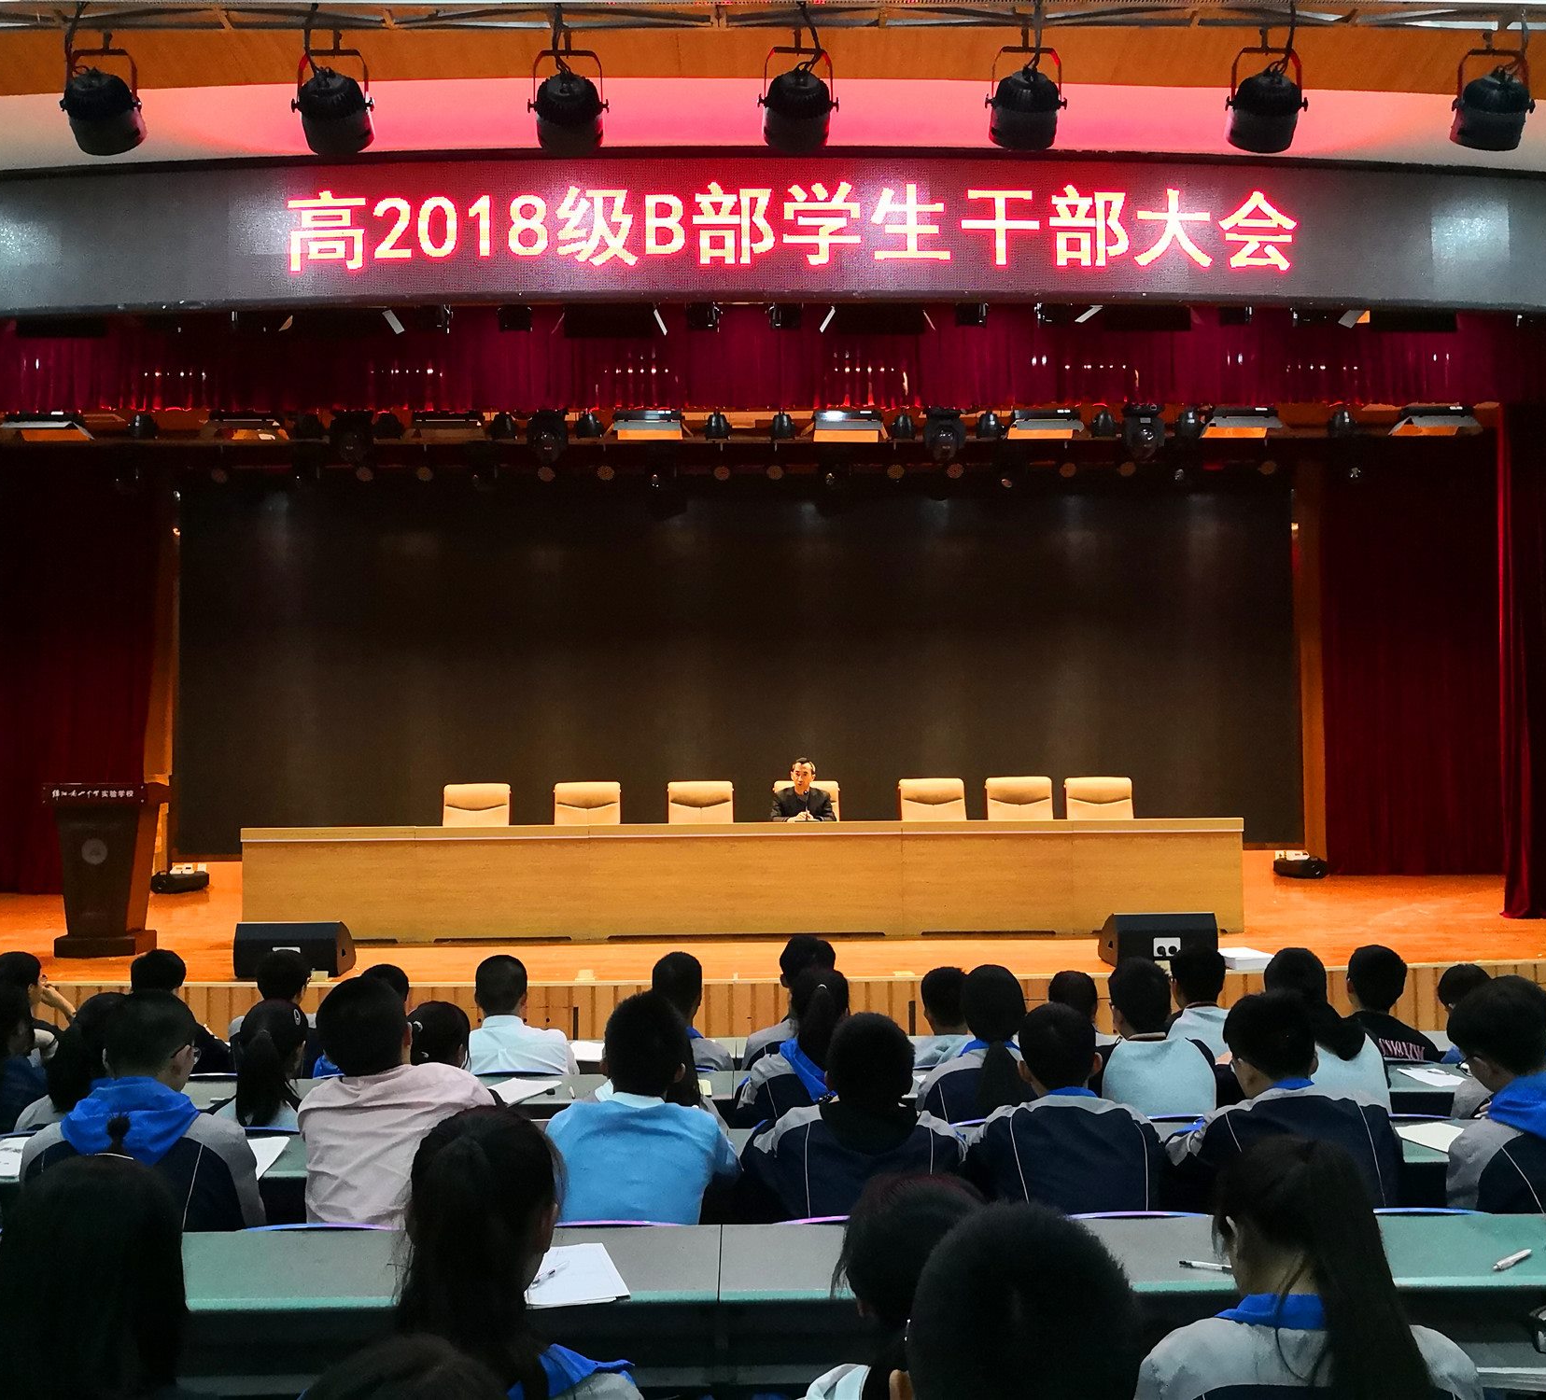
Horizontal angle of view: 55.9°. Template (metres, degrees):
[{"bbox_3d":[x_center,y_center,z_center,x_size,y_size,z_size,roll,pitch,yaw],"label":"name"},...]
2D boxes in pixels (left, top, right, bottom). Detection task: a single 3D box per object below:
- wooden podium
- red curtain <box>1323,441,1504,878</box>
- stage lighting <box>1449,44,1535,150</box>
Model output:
[{"bbox_3d":[-4.250,1.074,9.319,0.620,1.080,0.480,0,-2,-5],"label":"wooden podium"},{"bbox_3d":[7.191,-0.465,16.456,2.200,4.850,0.250,0,-4,-1],"label":"red curtain"},{"bbox_3d":[2.649,-2.237,5.370,0.285,0.401,0.280,0,-2,-2],"label":"stage lighting"}]

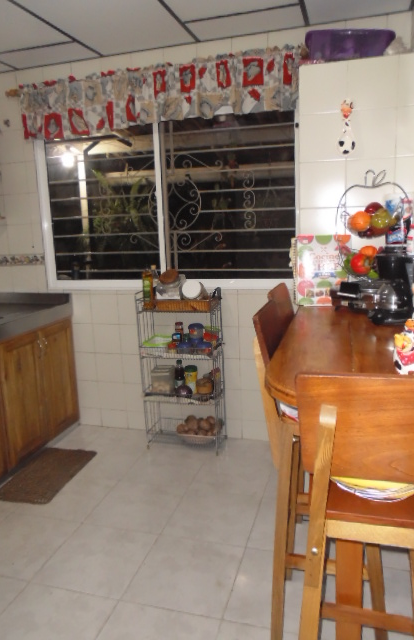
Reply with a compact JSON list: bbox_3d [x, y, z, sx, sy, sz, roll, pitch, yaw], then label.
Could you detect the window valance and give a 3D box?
[{"bbox_3d":[-0.340,-1.265,2.726,1.695,0.310,0.100,1,12,17],"label":"window valance"}]

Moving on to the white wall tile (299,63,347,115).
[{"bbox_3d":[0.515,-1.016,2.121,0.200,0.200,0.010,1,12,17],"label":"white wall tile"}]

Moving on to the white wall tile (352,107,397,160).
[{"bbox_3d":[0.719,-0.812,2.102,0.200,0.200,0.010,1,12,17],"label":"white wall tile"}]

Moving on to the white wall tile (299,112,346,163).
[{"bbox_3d":[0.519,-0.813,2.143,0.203,0.204,0.010,1,12,17],"label":"white wall tile"}]

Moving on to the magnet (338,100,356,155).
[{"bbox_3d":[0.610,-0.838,2.087,0.078,0.235,0.030,1,12,17],"label":"magnet"}]

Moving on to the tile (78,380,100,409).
[{"bbox_3d":[-0.841,0.517,3.370,0.199,0.197,0.010,1,12,17],"label":"tile"}]

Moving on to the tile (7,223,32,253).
[{"bbox_3d":[-1.285,-0.554,3.324,0.200,0.200,0.010,1,12,17],"label":"tile"}]

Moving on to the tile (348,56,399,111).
[{"bbox_3d":[0.700,-0.999,2.035,0.203,0.203,0.010,1,11,16],"label":"tile"}]

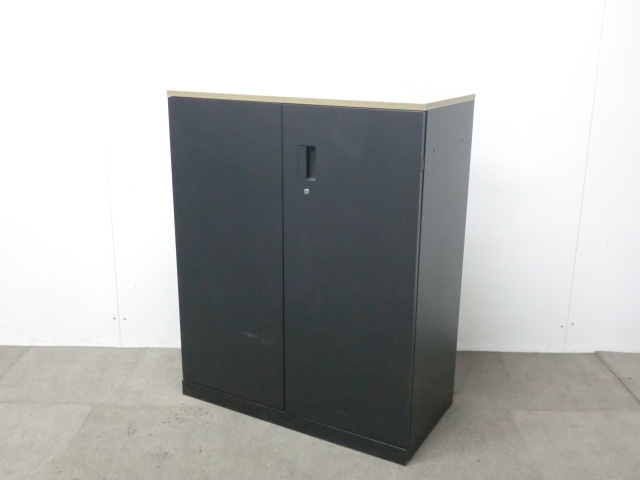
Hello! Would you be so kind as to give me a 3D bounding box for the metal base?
[{"bbox_3d":[-0.011,0.566,2.599,0.900,0.053,0.445,9,18,28],"label":"metal base"}]

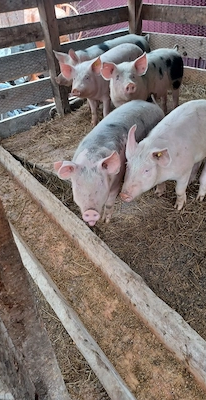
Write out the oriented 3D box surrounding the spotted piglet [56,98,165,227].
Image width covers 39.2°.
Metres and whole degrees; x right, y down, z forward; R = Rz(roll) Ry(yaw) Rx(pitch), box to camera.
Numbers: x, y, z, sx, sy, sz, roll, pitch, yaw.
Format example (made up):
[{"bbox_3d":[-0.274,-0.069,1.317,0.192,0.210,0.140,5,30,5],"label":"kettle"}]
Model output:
[{"bbox_3d":[0.117,-0.248,1.829,0.282,0.540,0.852,17,42,23],"label":"spotted piglet"}]

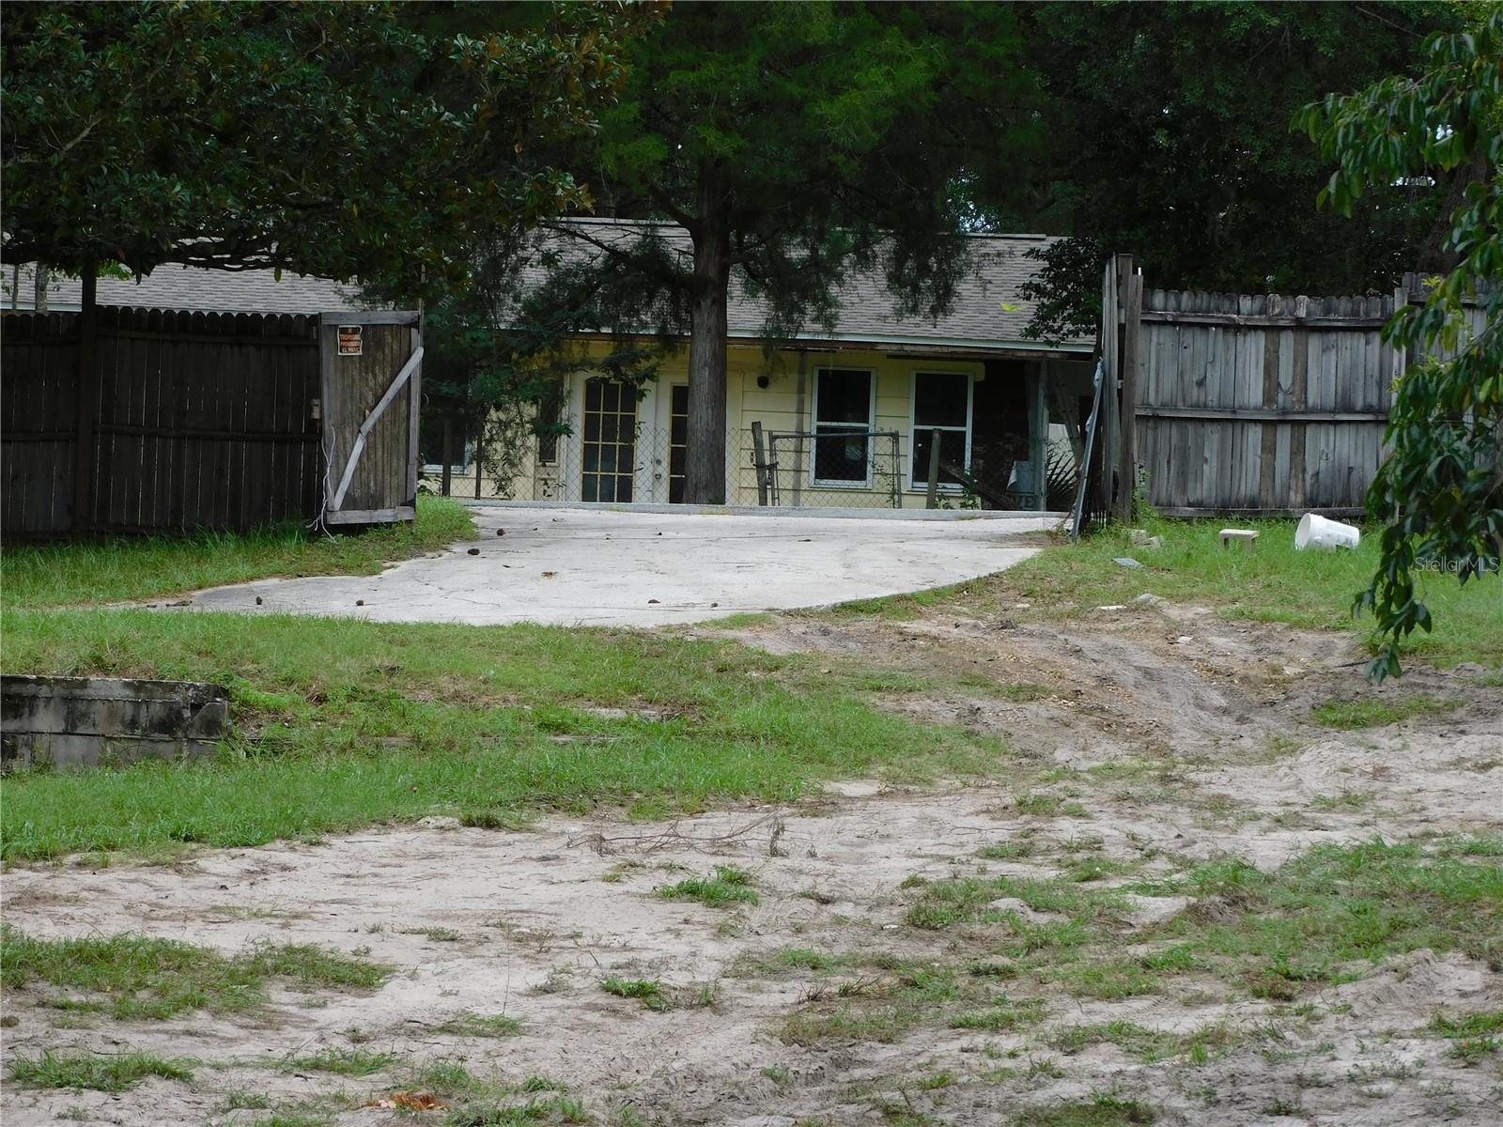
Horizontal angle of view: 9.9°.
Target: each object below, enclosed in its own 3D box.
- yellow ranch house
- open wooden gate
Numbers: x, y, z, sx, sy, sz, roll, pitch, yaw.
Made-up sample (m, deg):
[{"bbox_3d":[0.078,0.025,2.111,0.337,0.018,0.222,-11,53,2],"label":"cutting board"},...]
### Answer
[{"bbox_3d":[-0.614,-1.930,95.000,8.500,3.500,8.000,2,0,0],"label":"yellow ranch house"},{"bbox_3d":[-3.075,-1.177,70.200,1.100,1.740,0.080,2,1,-45],"label":"open wooden gate"}]

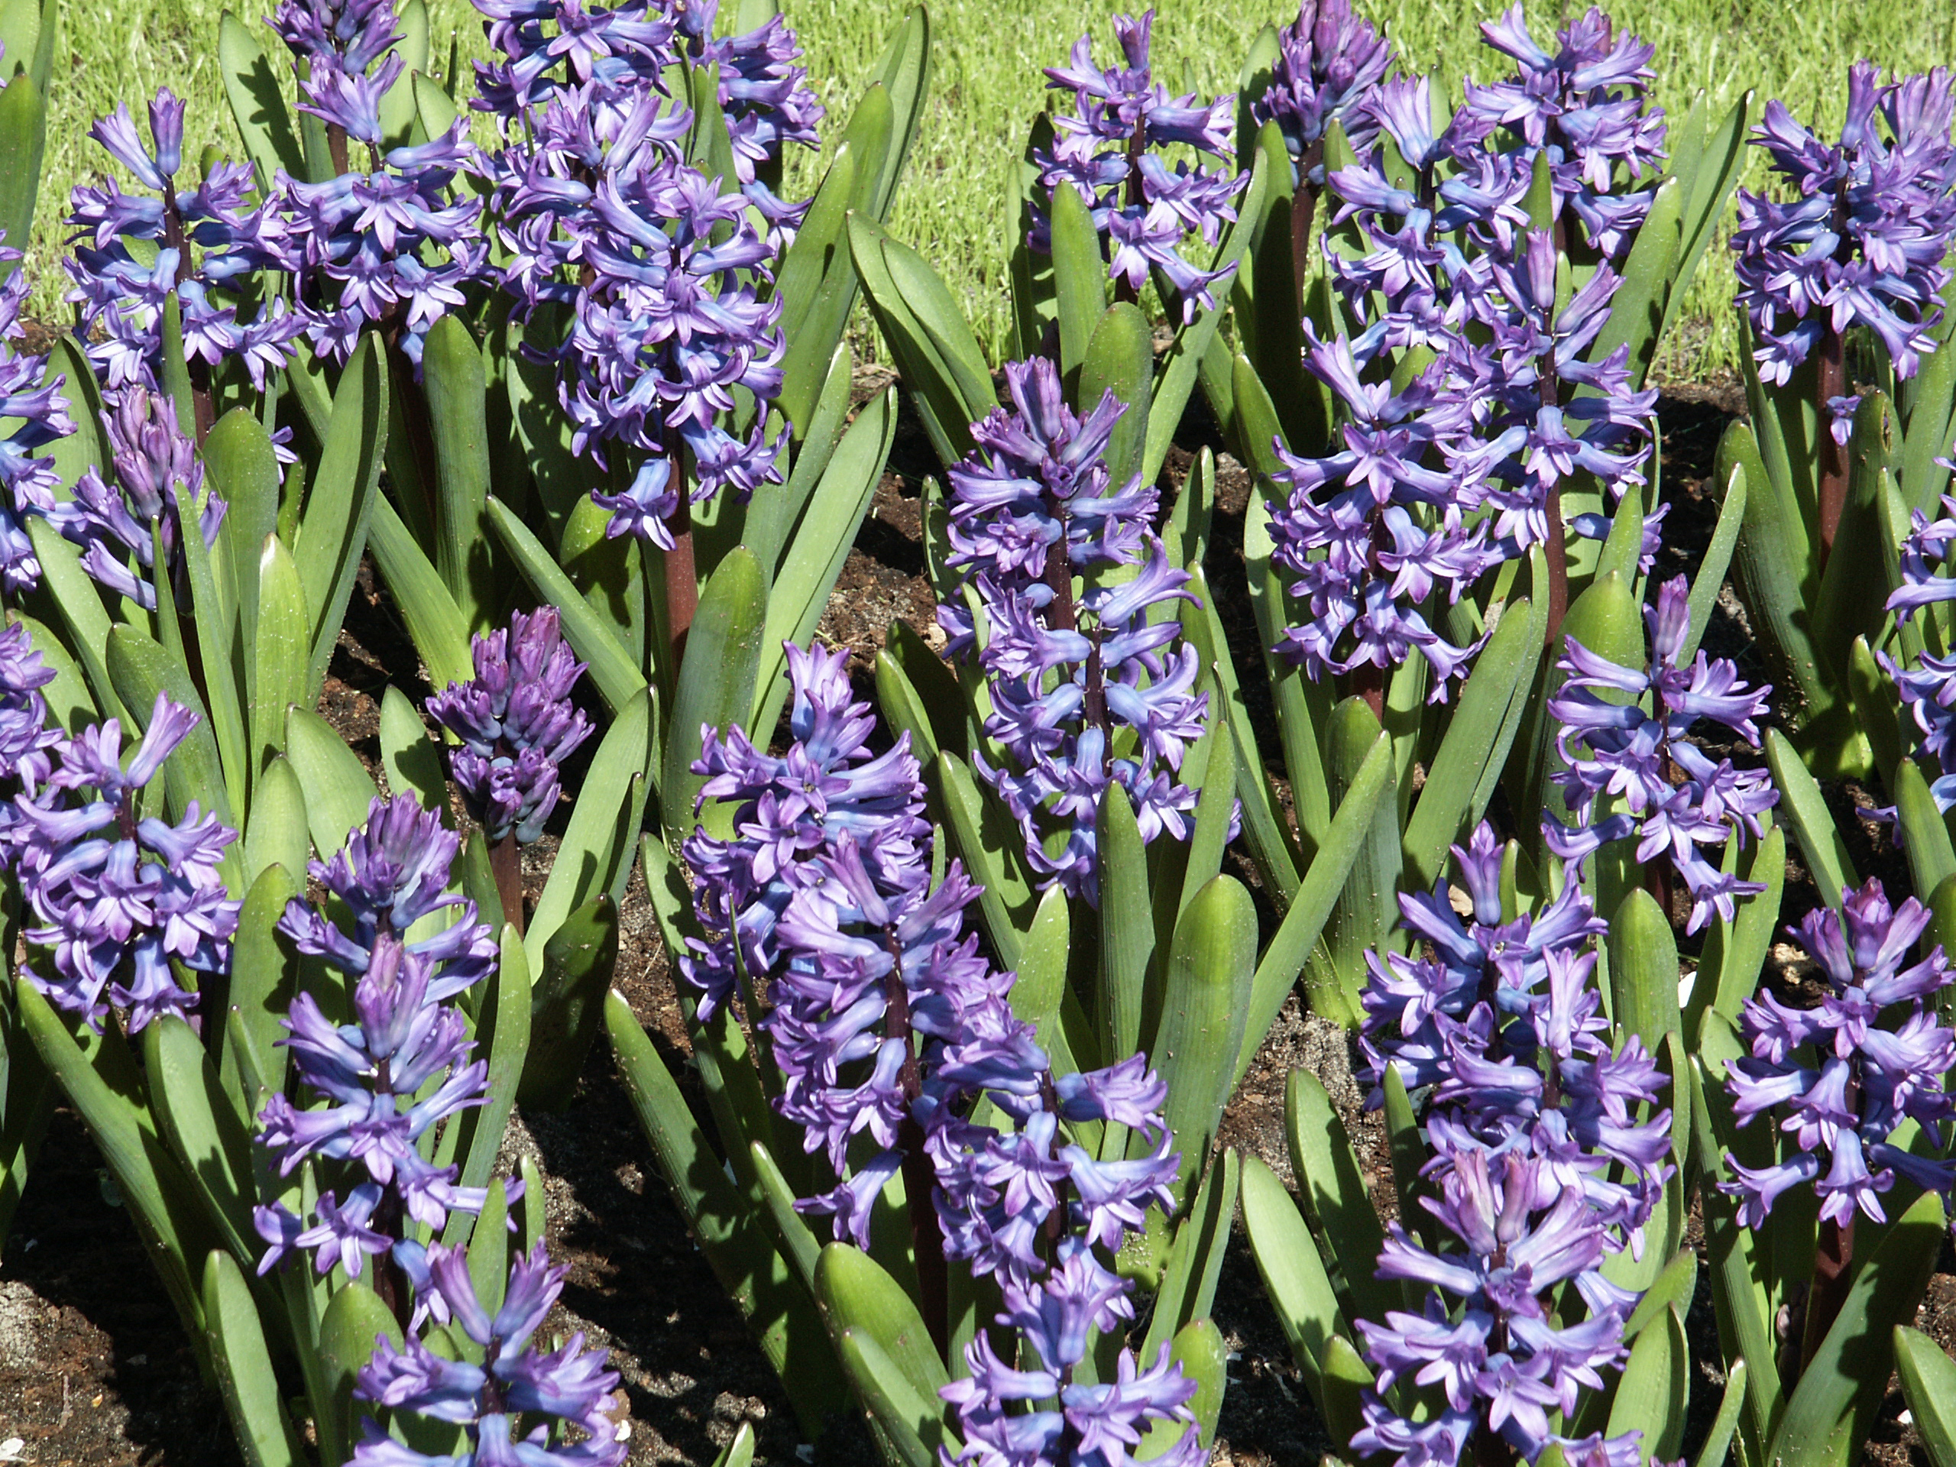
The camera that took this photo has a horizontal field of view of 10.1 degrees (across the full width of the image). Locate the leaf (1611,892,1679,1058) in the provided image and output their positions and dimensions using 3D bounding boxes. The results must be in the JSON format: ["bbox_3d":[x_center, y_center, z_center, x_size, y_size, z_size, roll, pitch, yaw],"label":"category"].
[{"bbox_3d":[0.198,0.072,3.291,0.020,0.062,0.012,0,26,0],"label":"leaf"}]

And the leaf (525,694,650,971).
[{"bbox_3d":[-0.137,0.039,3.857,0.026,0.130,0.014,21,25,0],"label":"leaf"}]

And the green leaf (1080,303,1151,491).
[{"bbox_3d":[0.053,-0.126,4.308,0.029,0.097,0.014,0,35,0],"label":"green leaf"}]

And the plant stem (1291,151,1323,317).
[{"bbox_3d":[0.131,-0.196,4.361,0.008,0.077,0.009,3,25,-1],"label":"plant stem"}]

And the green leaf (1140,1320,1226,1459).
[{"bbox_3d":[0.069,0.221,3.544,0.024,0.077,0.015,5,27,-2],"label":"green leaf"}]

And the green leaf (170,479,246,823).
[{"bbox_3d":[-0.279,-0.029,4.039,0.012,0.144,0.014,-7,28,3],"label":"green leaf"}]

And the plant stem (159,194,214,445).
[{"bbox_3d":[-0.307,-0.158,4.303,0.012,0.121,0.012,-5,27,0],"label":"plant stem"}]

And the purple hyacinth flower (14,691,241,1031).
[{"bbox_3d":[-0.288,0.044,3.748,0.076,0.113,0.078,-6,25,3],"label":"purple hyacinth flower"}]

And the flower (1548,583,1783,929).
[{"bbox_3d":[0.232,0.005,3.762,0.077,0.118,0.077,0,27,0],"label":"flower"}]

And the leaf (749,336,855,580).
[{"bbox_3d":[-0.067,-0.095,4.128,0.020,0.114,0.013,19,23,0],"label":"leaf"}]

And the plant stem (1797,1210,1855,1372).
[{"bbox_3d":[0.281,0.181,3.643,0.010,0.069,0.011,9,25,-4],"label":"plant stem"}]

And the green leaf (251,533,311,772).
[{"bbox_3d":[-0.254,-0.025,4.003,0.019,0.112,0.014,2,33,-1],"label":"green leaf"}]

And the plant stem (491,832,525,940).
[{"bbox_3d":[-0.145,0.047,3.428,0.009,0.040,0.009,-2,26,1],"label":"plant stem"}]

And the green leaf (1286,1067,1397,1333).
[{"bbox_3d":[0.122,0.160,3.638,0.023,0.118,0.015,-15,26,8],"label":"green leaf"}]

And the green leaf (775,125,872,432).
[{"bbox_3d":[-0.060,-0.174,4.289,0.025,0.134,0.018,9,25,-4],"label":"green leaf"}]

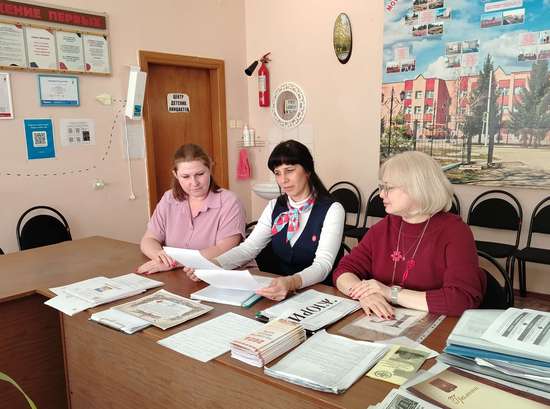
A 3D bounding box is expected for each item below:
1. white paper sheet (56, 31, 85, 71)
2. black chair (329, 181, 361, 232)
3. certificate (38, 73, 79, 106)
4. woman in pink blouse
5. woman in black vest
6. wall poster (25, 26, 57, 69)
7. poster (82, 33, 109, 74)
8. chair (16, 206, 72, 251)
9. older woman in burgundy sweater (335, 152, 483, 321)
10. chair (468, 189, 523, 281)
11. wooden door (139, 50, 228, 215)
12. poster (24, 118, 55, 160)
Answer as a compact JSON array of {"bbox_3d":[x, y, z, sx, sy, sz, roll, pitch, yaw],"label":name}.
[{"bbox_3d":[-1.663,-1.249,3.107,0.010,0.290,0.203,8,13,44],"label":"white paper sheet"},{"bbox_3d":[0.540,0.217,3.697,0.440,0.830,0.500,7,12,39],"label":"black chair"},{"bbox_3d":[-1.733,-0.915,3.079,0.020,0.232,0.295,8,13,44],"label":"certificate"},{"bbox_3d":[-0.395,0.348,1.941,0.540,1.250,0.660,2,11,18],"label":"woman in pink blouse"},{"bbox_3d":[0.064,0.388,1.624,0.520,1.270,0.680,6,12,33],"label":"woman in black vest"},{"bbox_3d":[-1.811,-1.210,2.961,0.010,0.292,0.207,8,13,44],"label":"wall poster"},{"bbox_3d":[-1.592,-1.342,3.378,0.205,0.305,0.010,-8,12,-34],"label":"poster"},{"bbox_3d":[-1.621,0.451,2.844,0.500,0.830,0.440,8,13,44],"label":"chair"},{"bbox_3d":[0.473,0.438,1.421,0.550,1.240,0.700,6,13,35],"label":"older woman in burgundy sweater"},{"bbox_3d":[1.608,0.331,2.907,0.440,0.830,0.500,7,12,39],"label":"chair"},{"bbox_3d":[-0.913,-0.487,4.105,0.920,2.120,0.100,-8,12,-34],"label":"wooden door"},{"bbox_3d":[-1.861,-0.516,3.018,0.006,0.302,0.200,8,13,44],"label":"poster"}]

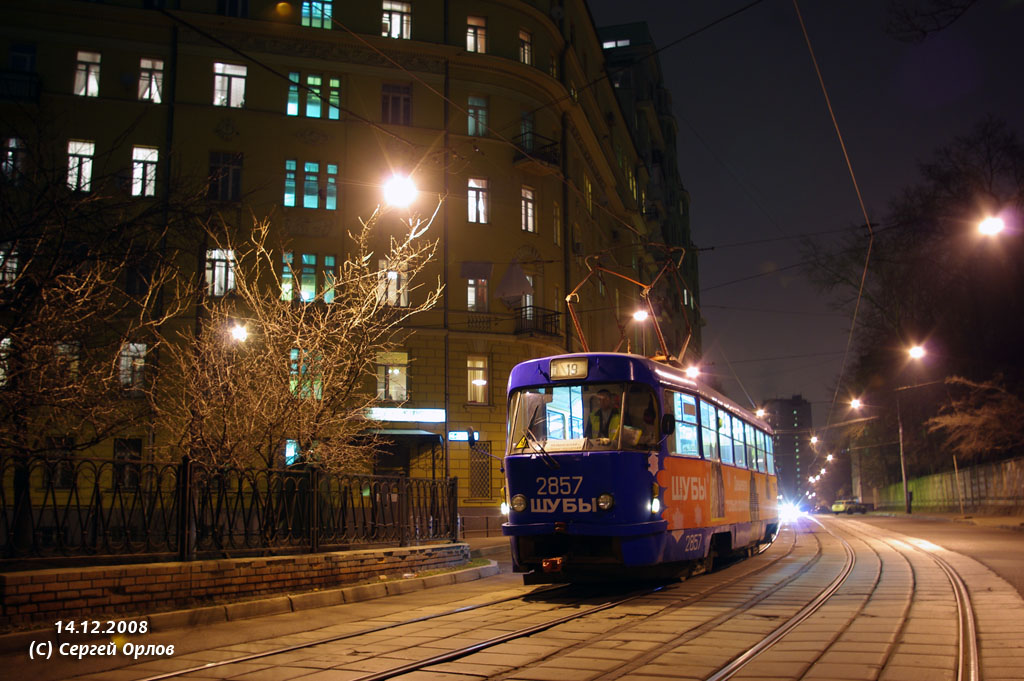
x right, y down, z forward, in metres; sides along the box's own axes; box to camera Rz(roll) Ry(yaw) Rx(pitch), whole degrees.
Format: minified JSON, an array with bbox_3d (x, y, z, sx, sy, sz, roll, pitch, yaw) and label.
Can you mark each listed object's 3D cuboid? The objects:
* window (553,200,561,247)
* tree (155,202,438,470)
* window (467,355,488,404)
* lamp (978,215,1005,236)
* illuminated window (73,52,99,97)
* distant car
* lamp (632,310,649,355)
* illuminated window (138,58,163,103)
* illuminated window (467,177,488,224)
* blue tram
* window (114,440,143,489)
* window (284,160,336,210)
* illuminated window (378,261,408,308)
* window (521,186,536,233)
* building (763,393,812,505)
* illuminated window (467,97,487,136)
[{"bbox_3d":[1.857,-4.882,40.321,0.200,1.950,0.880,-4,-11,24],"label":"window"},{"bbox_3d":[-3.263,0.500,14.629,4.500,5.400,4.200,3,-10,-16],"label":"tree"},{"bbox_3d":[-1.295,1.464,36.281,0.880,1.900,0.200,4,-11,-22],"label":"window"},{"bbox_3d":[14.397,-3.453,29.013,0.750,0.300,0.350,-3,-10,17],"label":"lamp"},{"bbox_3d":[-15.584,-9.790,35.499,0.832,1.734,0.200,2,-10,-14],"label":"illuminated window"},{"bbox_3d":[33.338,16.471,95.591,4.100,1.500,1.700,7,-12,-35],"label":"distant car"},{"bbox_3d":[5.748,3.376,41.532,0.500,9.400,1.000,-4,-11,23],"label":"lamp"},{"bbox_3d":[-13.021,-9.365,34.804,0.800,1.680,0.200,3,-10,-16],"label":"illuminated window"},{"bbox_3d":[-1.361,-5.583,38.674,0.882,1.893,0.200,4,-10,-21],"label":"illuminated window"},{"bbox_3d":[3.293,2.721,18.691,2.500,3.060,14.200,-4,-10,21],"label":"blue tram"},{"bbox_3d":[-13.388,4.299,33.690,0.916,1.727,0.200,2,-10,-14],"label":"window"},{"bbox_3d":[-7.679,-5.930,36.919,1.961,1.851,0.200,2,-10,-14],"label":"window"},{"bbox_3d":[-4.543,-2.197,37.110,1.152,1.750,0.200,2,-10,-14],"label":"illuminated window"},{"bbox_3d":[0.660,-5.241,38.658,0.880,1.920,0.200,9,-14,-43],"label":"window"},{"bbox_3d":[124.769,50.639,436.672,21.500,48.005,19.000,-3,-10,16],"label":"building"},{"bbox_3d":[-1.382,-9.102,39.264,0.871,1.694,0.200,4,-10,-21],"label":"illuminated window"}]

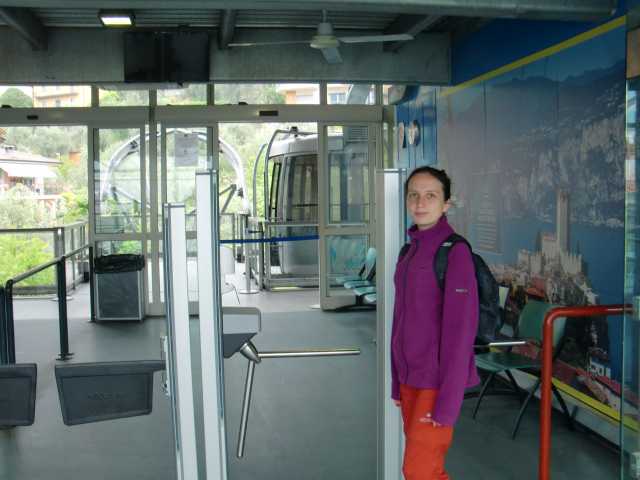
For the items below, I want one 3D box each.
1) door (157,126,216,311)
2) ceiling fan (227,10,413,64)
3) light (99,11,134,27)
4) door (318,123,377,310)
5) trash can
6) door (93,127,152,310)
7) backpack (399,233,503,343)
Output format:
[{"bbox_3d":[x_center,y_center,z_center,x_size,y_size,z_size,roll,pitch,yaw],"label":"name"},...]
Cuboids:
[{"bbox_3d":[-1.629,-0.249,8.640,0.710,2.331,0.060,-2,5,-7],"label":"door"},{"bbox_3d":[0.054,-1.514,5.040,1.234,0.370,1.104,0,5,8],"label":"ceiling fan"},{"bbox_3d":[-1.700,-1.846,5.870,0.290,0.090,0.340,-2,5,-7],"label":"light"},{"bbox_3d":[0.338,-0.294,8.799,0.740,2.343,0.060,-2,5,-7],"label":"door"},{"bbox_3d":[-2.450,0.560,8.586,0.560,0.790,0.400,-2,5,-7],"label":"trash can"},{"bbox_3d":[-2.446,-0.238,8.592,0.710,2.312,0.060,-2,5,-7],"label":"door"},{"bbox_3d":[0.477,0.178,2.530,0.270,0.420,0.300,-5,6,-39],"label":"backpack"}]

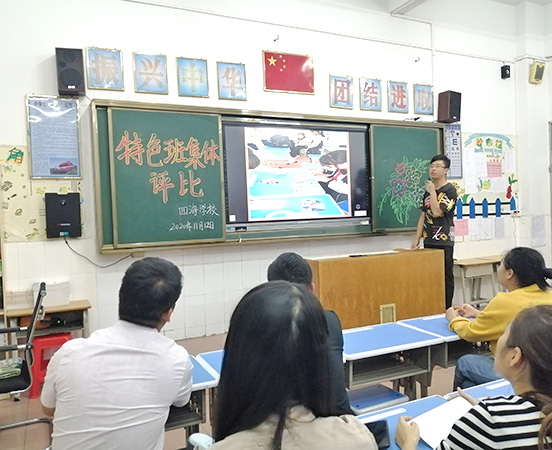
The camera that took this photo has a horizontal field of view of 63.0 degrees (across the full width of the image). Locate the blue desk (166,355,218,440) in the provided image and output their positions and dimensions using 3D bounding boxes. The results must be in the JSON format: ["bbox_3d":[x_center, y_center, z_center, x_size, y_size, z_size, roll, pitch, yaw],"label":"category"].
[{"bbox_3d":[-0.595,1.006,1.979,0.600,0.646,0.430,-3,2,-25],"label":"blue desk"}]

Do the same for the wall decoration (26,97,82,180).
[{"bbox_3d":[-1.891,-0.746,3.861,0.401,0.715,0.030,-3,1,-25],"label":"wall decoration"}]

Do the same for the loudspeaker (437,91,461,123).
[{"bbox_3d":[2.150,-1.454,5.578,0.205,0.345,0.180,-3,7,-27],"label":"loudspeaker"}]

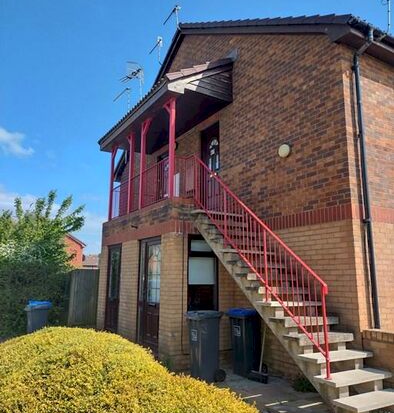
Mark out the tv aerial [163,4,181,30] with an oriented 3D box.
[{"bbox_3d":[-0.721,-4.941,11.228,0.280,0.820,1.050,7,-13,-28],"label":"tv aerial"}]

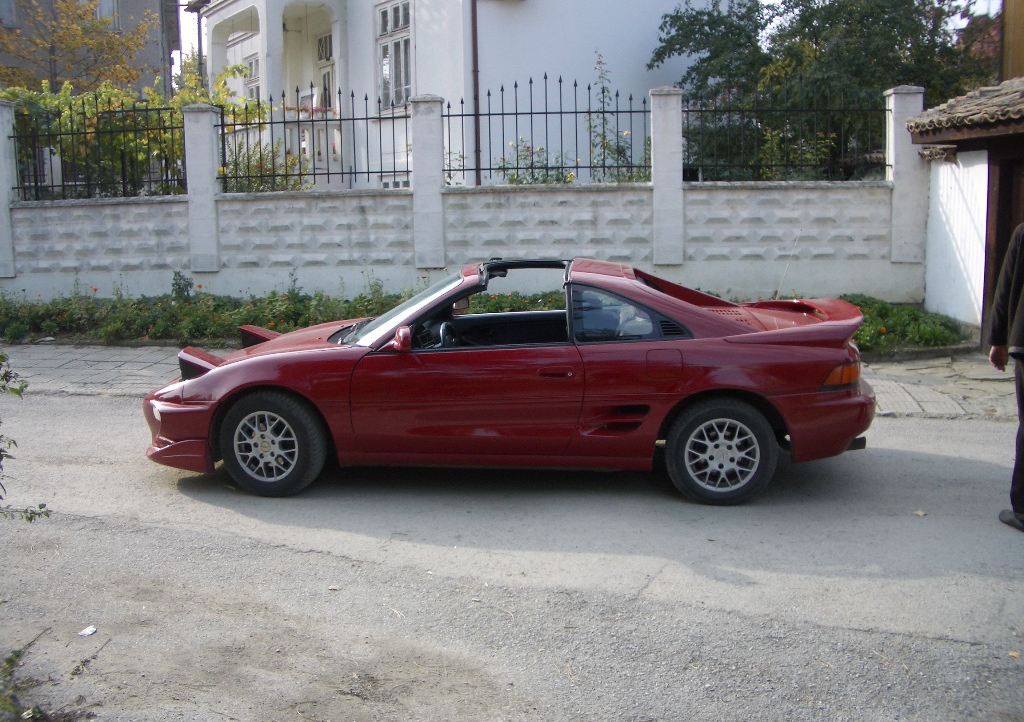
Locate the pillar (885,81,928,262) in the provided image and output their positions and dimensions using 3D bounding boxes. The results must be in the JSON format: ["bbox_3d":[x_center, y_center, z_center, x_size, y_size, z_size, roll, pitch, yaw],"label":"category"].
[{"bbox_3d":[4.434,-2.095,11.666,0.360,1.948,0.360,0,10,3],"label":"pillar"}]

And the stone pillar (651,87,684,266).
[{"bbox_3d":[1.764,-2.078,11.665,0.360,1.959,0.360,0,10,4],"label":"stone pillar"}]

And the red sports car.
[{"bbox_3d":[-0.074,0.017,6.123,4.200,1.240,1.750,0,10,7],"label":"red sports car"}]

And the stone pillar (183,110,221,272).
[{"bbox_3d":[-3.692,-2.082,12.512,0.360,1.982,0.360,0,10,7],"label":"stone pillar"}]

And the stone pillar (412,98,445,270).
[{"bbox_3d":[-0.931,-2.073,11.964,0.360,1.967,0.360,0,10,6],"label":"stone pillar"}]

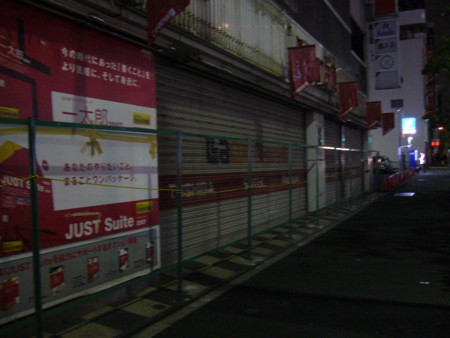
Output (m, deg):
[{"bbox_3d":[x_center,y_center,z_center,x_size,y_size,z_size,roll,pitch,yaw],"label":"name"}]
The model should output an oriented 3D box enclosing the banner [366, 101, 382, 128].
[{"bbox_3d":[6.498,-2.332,19.800,0.600,1.170,0.050,-1,1,27],"label":"banner"}]

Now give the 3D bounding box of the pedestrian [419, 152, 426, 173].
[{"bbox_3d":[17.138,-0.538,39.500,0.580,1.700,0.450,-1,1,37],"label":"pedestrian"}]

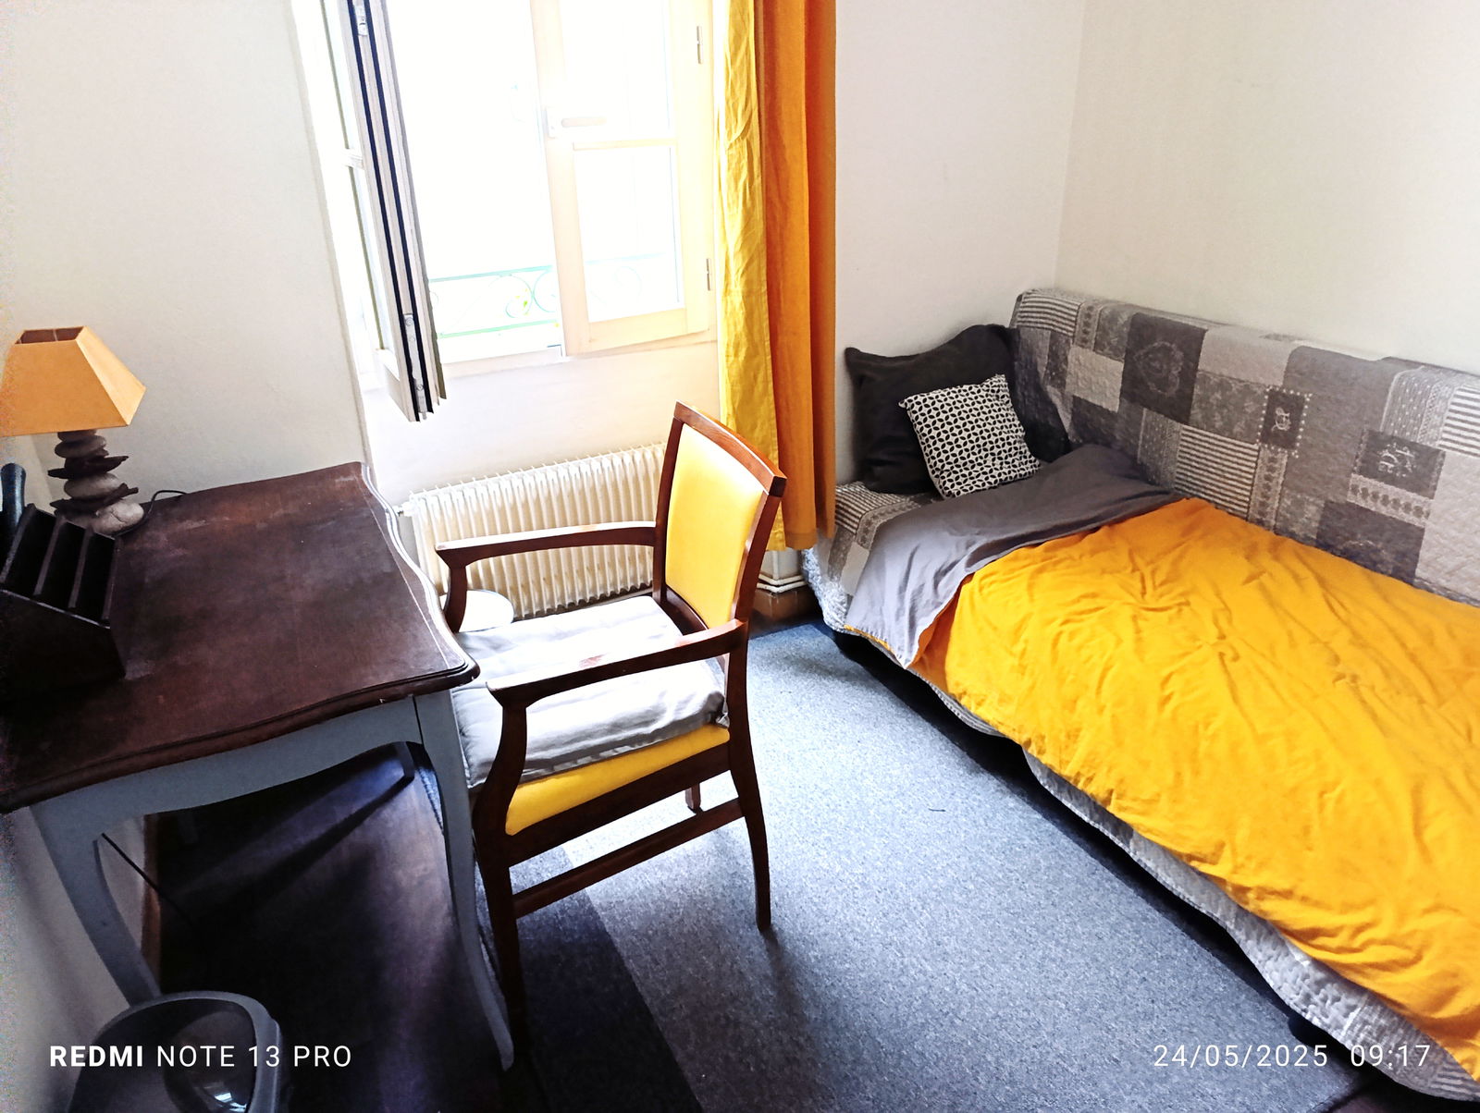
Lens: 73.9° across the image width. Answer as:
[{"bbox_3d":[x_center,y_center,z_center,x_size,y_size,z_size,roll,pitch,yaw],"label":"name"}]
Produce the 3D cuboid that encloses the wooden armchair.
[{"bbox_3d":[-0.237,0.253,1.748,0.541,0.900,0.567,-10,26,-21],"label":"wooden armchair"}]

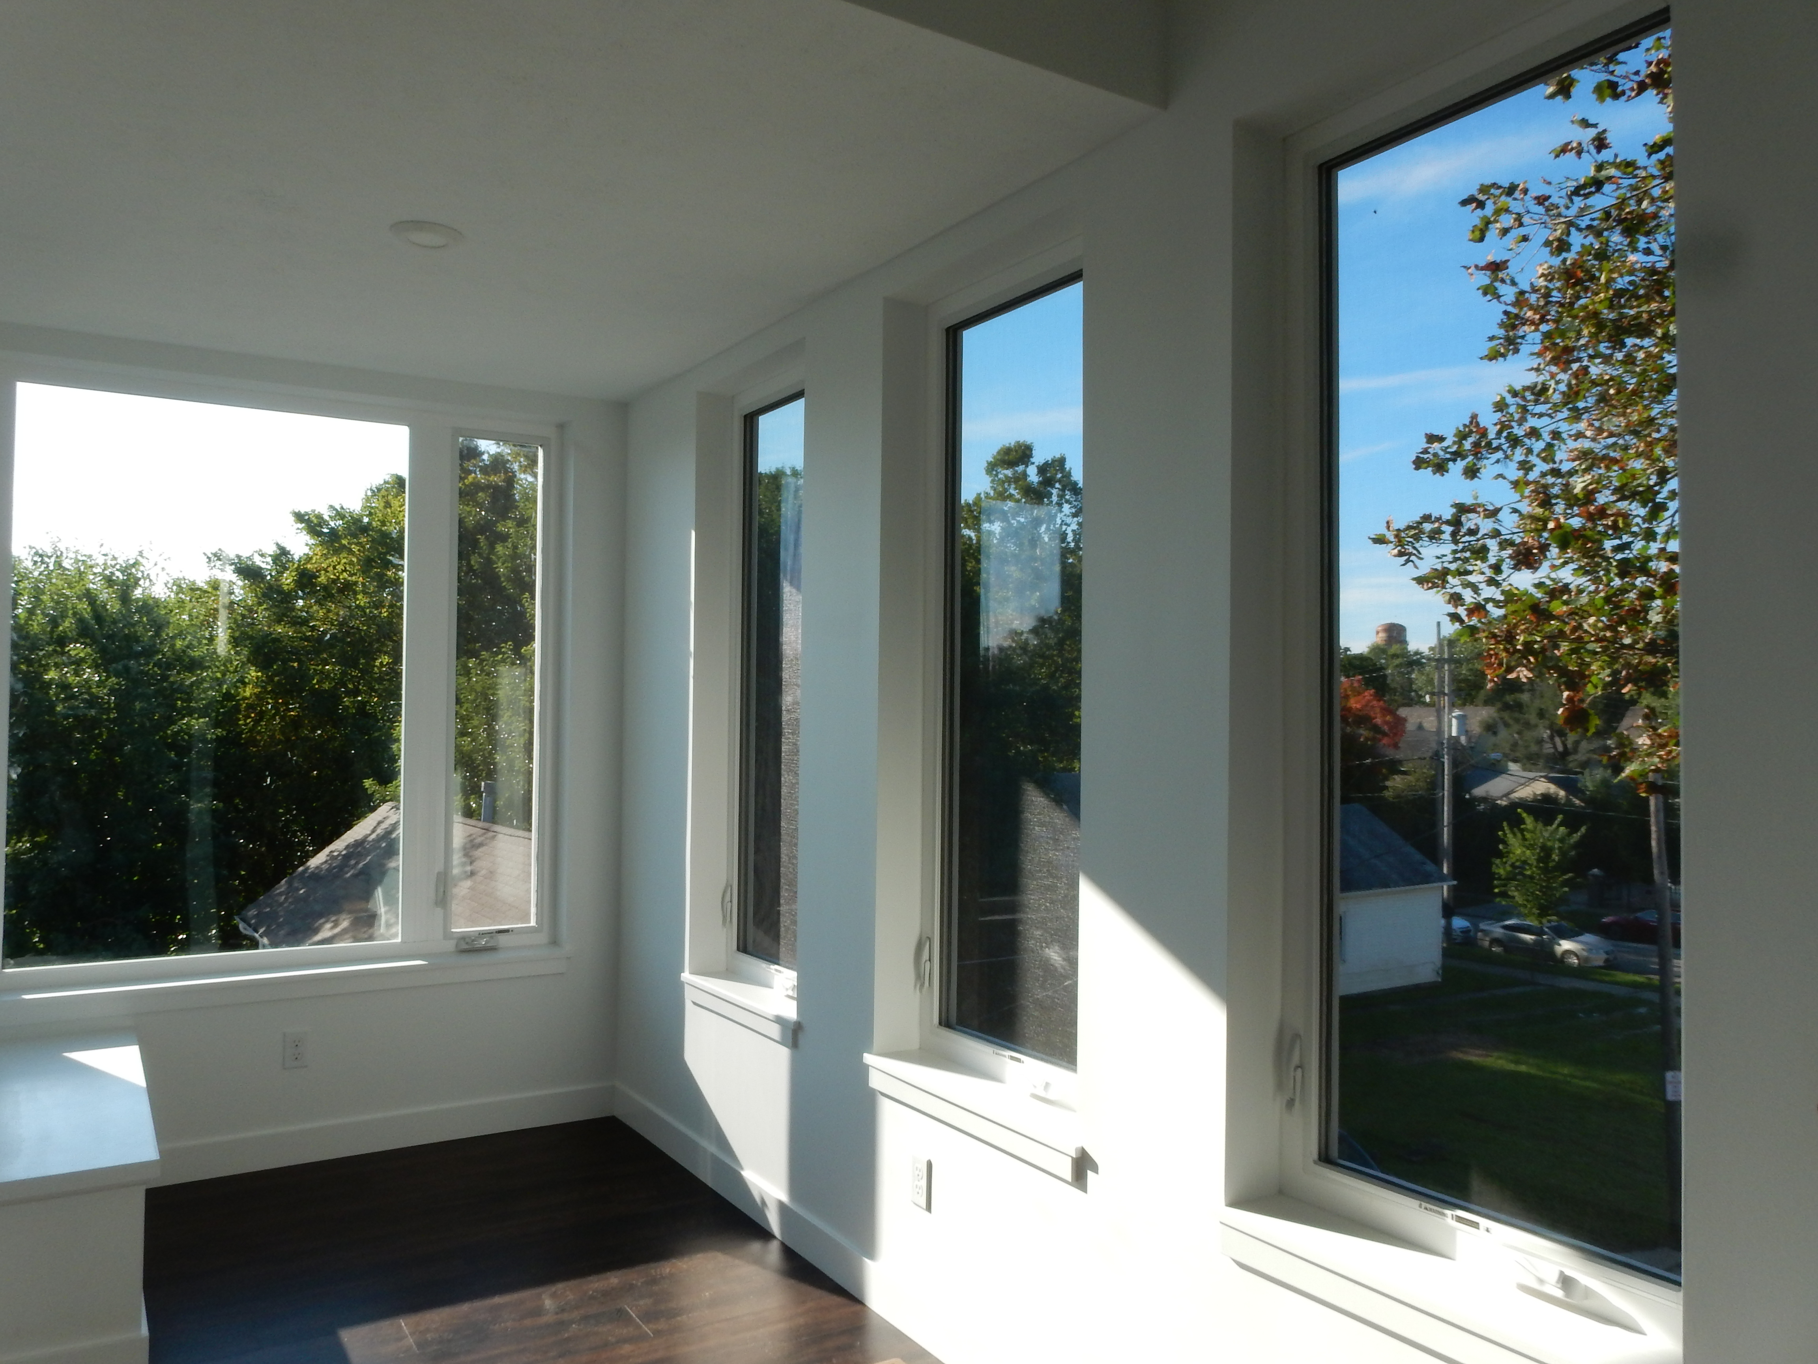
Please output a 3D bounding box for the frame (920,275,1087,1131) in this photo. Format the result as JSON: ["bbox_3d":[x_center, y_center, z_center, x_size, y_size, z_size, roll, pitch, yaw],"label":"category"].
[{"bbox_3d":[0.267,-0.027,2.950,0.082,1.830,0.744,2,-2,-32],"label":"frame"}]

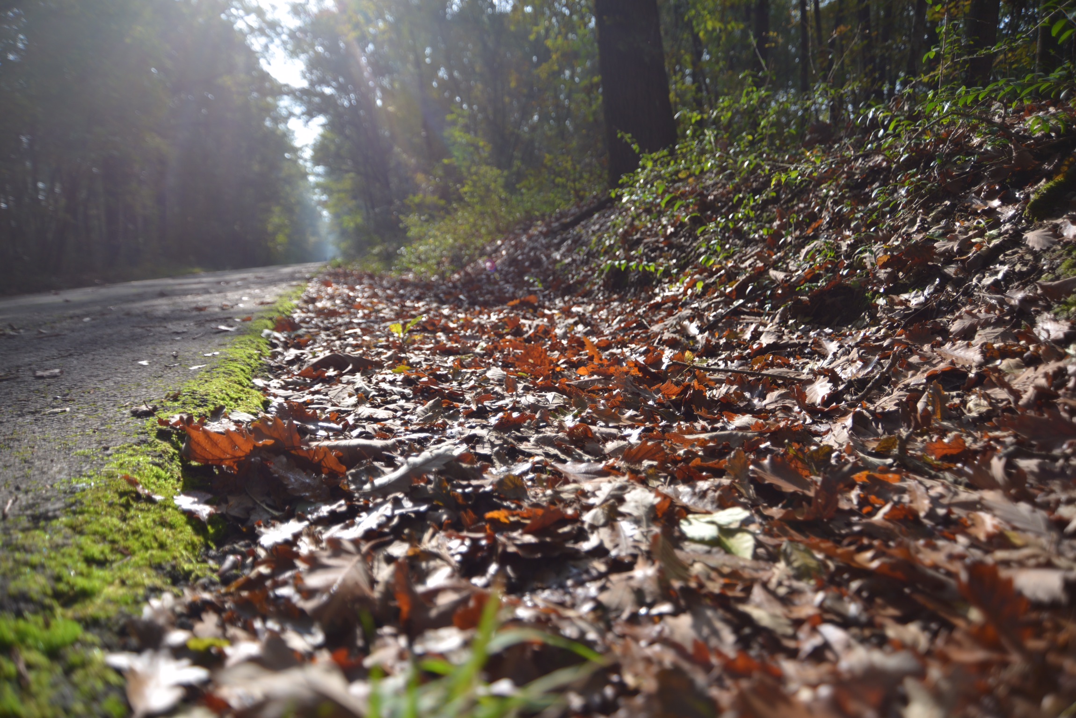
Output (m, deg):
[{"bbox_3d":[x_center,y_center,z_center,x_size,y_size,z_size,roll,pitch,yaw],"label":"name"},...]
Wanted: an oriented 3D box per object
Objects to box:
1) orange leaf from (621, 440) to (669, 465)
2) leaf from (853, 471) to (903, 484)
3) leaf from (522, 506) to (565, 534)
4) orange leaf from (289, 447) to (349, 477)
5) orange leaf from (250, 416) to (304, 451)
[{"bbox_3d":[0.171,0.148,1.140,0.075,0.027,0.060,0,7,0],"label":"orange leaf"},{"bbox_3d":[0.472,0.165,1.000,0.071,0.013,0.045,0,7,0],"label":"leaf"},{"bbox_3d":[0.007,0.198,0.880,0.053,0.020,0.050,0,7,0],"label":"leaf"},{"bbox_3d":[-0.349,0.162,1.140,0.089,0.034,0.060,0,7,0],"label":"orange leaf"},{"bbox_3d":[-0.433,0.123,1.190,0.086,0.045,0.060,0,7,0],"label":"orange leaf"}]

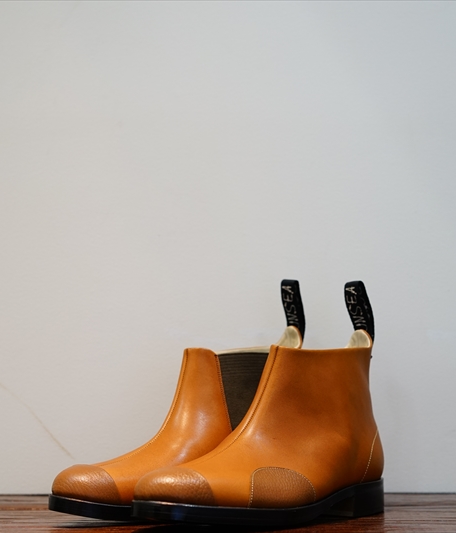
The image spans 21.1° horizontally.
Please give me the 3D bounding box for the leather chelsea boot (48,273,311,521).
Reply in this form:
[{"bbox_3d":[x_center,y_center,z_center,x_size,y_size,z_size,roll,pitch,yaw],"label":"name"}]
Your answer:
[{"bbox_3d":[-0.031,0.120,1.141,0.288,0.222,0.102,5,-9,-37],"label":"leather chelsea boot"}]

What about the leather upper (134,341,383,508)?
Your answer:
[{"bbox_3d":[0.040,0.137,1.094,0.279,0.152,0.098,7,-10,-44],"label":"leather upper"}]

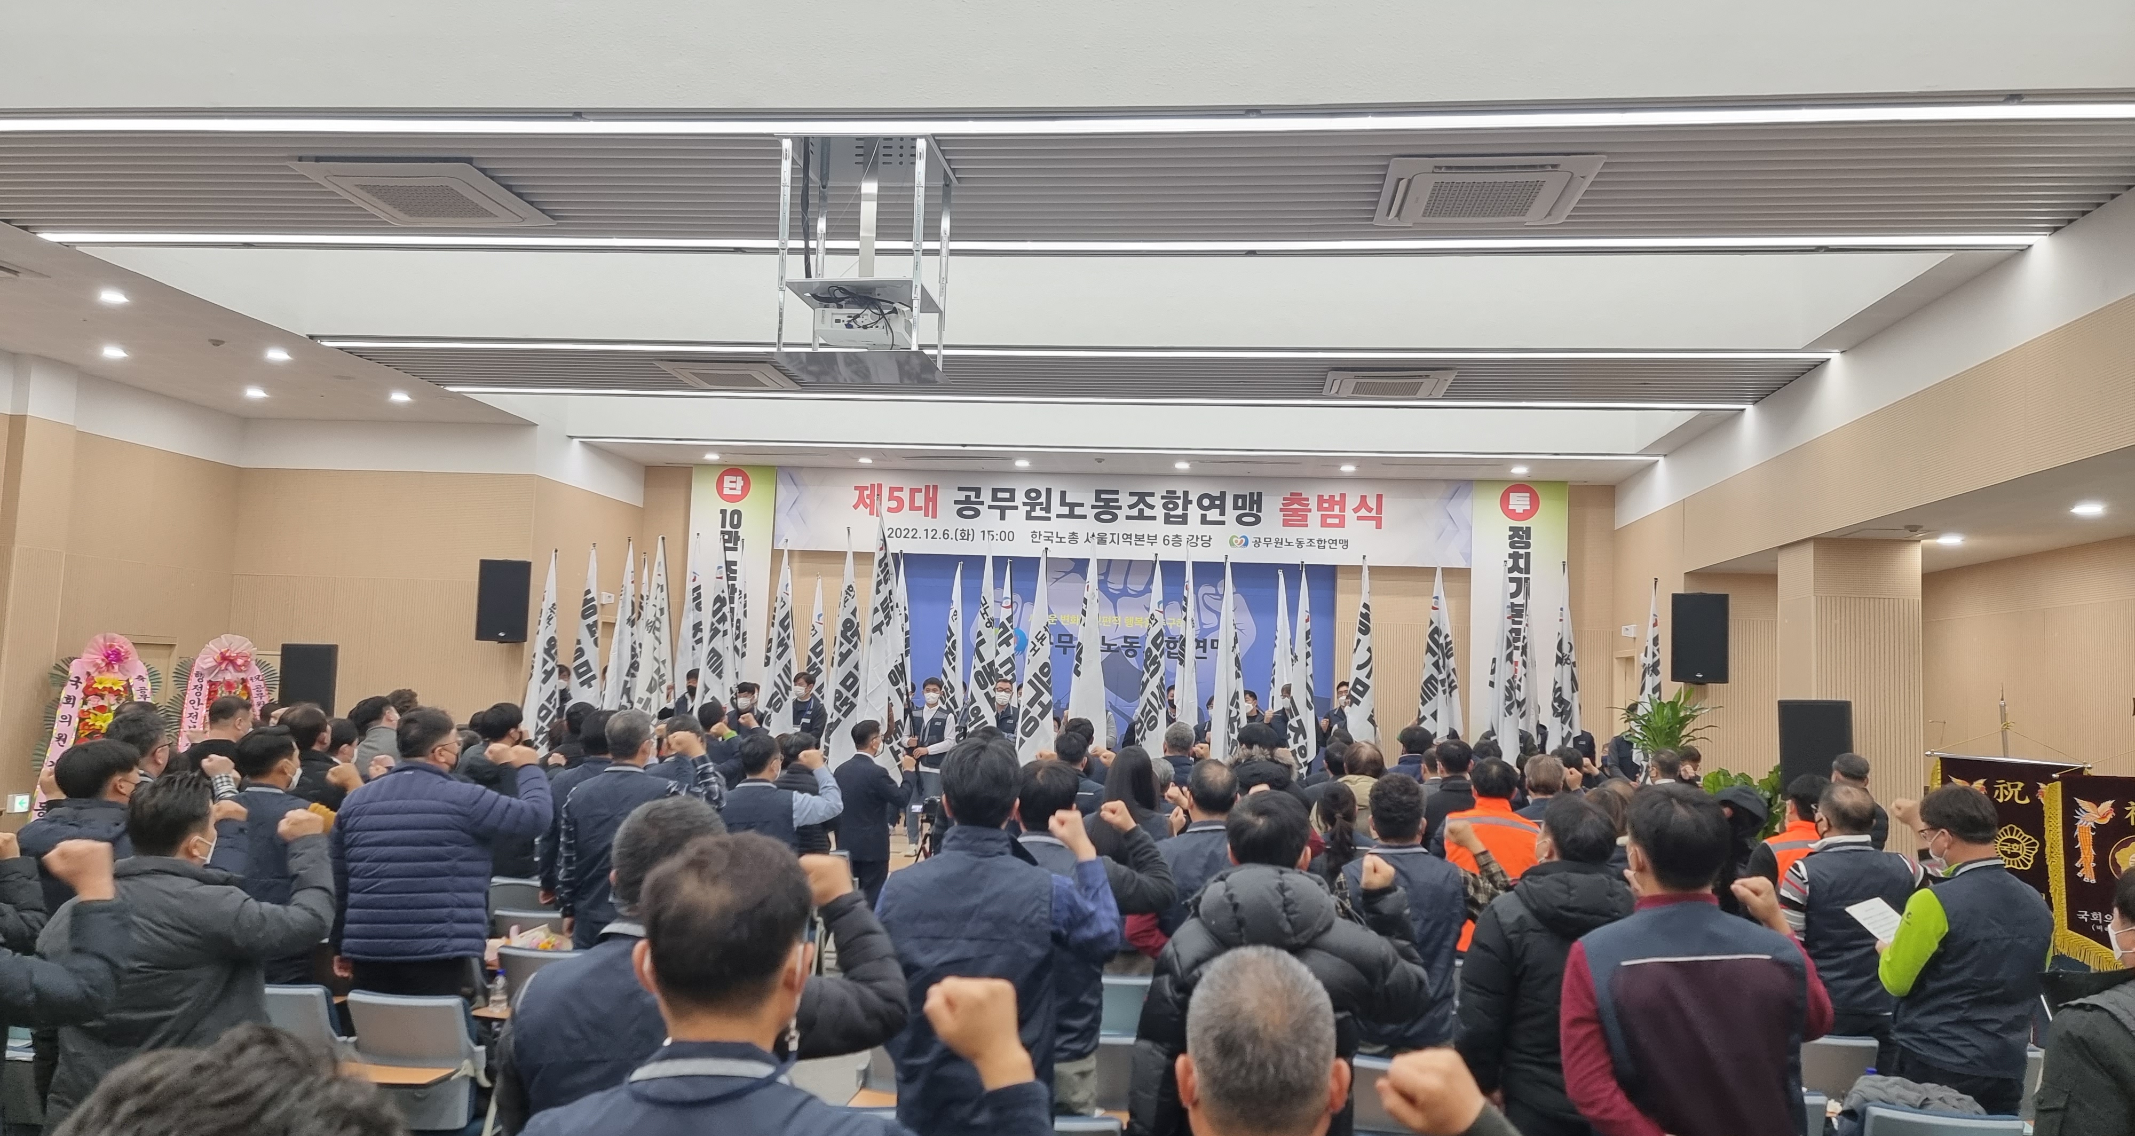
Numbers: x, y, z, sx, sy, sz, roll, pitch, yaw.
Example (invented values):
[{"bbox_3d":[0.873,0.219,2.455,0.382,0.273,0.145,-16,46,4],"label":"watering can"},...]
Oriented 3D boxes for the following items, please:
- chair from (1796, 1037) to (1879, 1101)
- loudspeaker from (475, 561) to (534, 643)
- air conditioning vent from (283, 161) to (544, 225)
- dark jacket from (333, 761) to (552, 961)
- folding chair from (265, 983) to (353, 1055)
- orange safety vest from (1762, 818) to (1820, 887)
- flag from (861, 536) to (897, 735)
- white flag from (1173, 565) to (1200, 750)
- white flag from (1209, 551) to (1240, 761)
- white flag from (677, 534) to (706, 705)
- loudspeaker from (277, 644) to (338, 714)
[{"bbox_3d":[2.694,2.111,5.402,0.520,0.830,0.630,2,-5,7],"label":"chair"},{"bbox_3d":[-5.286,0.305,13.900,0.470,0.750,0.430,4,-5,-17],"label":"loudspeaker"},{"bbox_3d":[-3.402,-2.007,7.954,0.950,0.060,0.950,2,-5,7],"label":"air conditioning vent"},{"bbox_3d":[-2.342,1.097,5.550,0.620,0.710,0.460,0,-5,22],"label":"dark jacket"},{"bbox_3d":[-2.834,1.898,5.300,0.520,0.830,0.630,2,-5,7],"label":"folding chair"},{"bbox_3d":[3.436,1.497,6.875,0.470,0.640,0.280,2,-5,7],"label":"orange safety vest"},{"bbox_3d":[-1.585,0.613,12.500,0.330,1.800,0.280,3,-5,-5],"label":"flag"},{"bbox_3d":[1.193,0.921,14.838,0.310,2.000,0.270,2,-5,7],"label":"white flag"},{"bbox_3d":[1.480,0.917,14.099,0.320,2.050,0.220,2,-5,7],"label":"white flag"},{"bbox_3d":[-3.963,0.539,15.388,0.300,1.800,0.220,2,-5,7],"label":"white flag"},{"bbox_3d":[-5.755,0.945,11.169,0.440,0.720,0.400,4,-5,-19],"label":"loudspeaker"}]

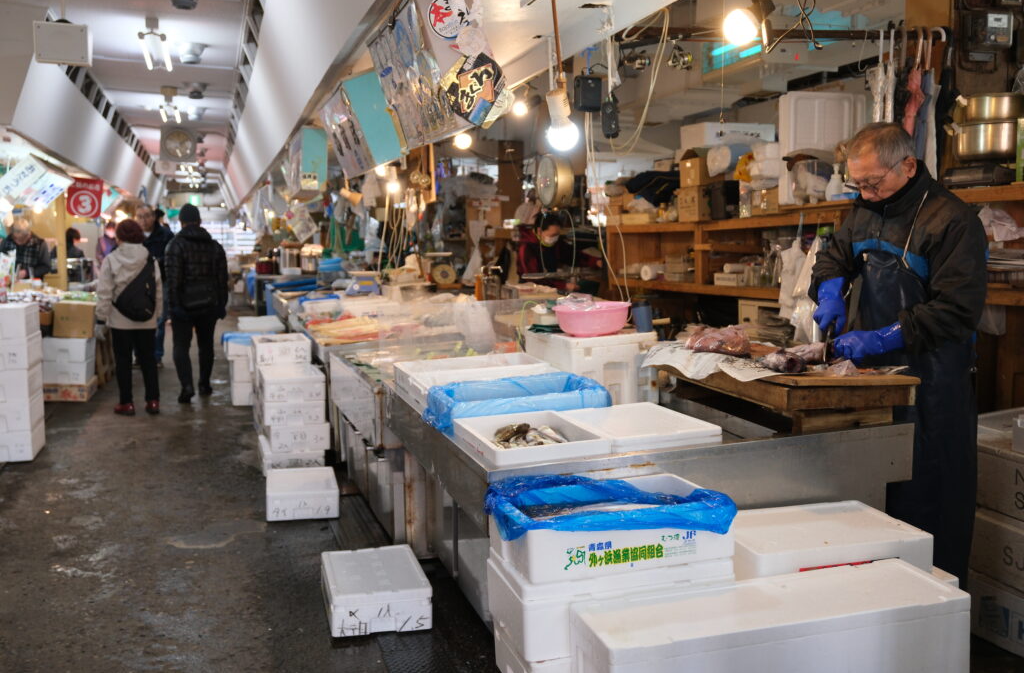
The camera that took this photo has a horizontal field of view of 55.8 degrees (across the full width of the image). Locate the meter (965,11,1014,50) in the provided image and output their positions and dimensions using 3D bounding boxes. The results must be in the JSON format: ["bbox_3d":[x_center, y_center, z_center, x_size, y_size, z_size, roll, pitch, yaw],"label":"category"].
[{"bbox_3d":[1.969,-1.259,3.980,0.140,0.145,0.095,-2,6,-17],"label":"meter"}]

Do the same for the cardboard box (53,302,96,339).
[{"bbox_3d":[-3.894,-0.138,8.669,0.330,0.285,0.330,-1,6,-8],"label":"cardboard box"}]

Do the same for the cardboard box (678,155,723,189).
[{"bbox_3d":[1.227,-1.044,6.195,0.190,0.178,0.250,-3,6,-17],"label":"cardboard box"}]

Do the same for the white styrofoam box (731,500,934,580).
[{"bbox_3d":[0.774,0.541,2.514,0.490,0.098,0.335,-2,7,-16],"label":"white styrofoam box"}]

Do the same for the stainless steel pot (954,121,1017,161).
[{"bbox_3d":[1.905,-0.780,3.880,0.245,0.155,0.245,-1,6,0],"label":"stainless steel pot"}]

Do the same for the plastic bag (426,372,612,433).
[{"bbox_3d":[0.019,0.209,3.062,0.521,0.097,0.347,-3,7,-17],"label":"plastic bag"}]

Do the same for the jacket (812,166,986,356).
[{"bbox_3d":[1.173,-0.241,2.950,0.380,0.600,0.480,-3,7,-24],"label":"jacket"}]

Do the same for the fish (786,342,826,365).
[{"bbox_3d":[1.078,0.059,3.540,0.150,0.065,0.100,-2,6,-17],"label":"fish"}]

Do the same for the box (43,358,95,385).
[{"bbox_3d":[-4.194,0.320,9.161,0.390,0.200,0.440,-2,6,-11],"label":"box"}]

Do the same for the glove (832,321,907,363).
[{"bbox_3d":[1.113,0.019,3.020,0.215,0.098,0.092,-19,15,-32],"label":"glove"}]

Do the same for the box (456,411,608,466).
[{"bbox_3d":[0.050,0.302,2.915,0.342,0.056,0.448,-3,6,-18],"label":"box"}]

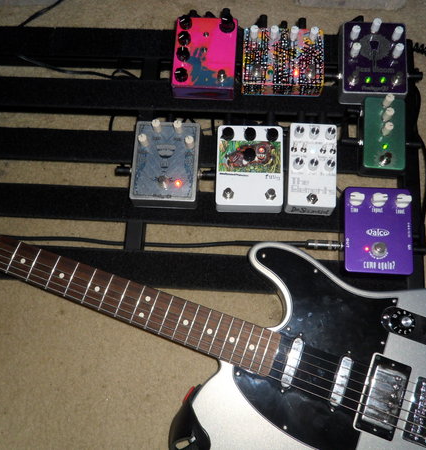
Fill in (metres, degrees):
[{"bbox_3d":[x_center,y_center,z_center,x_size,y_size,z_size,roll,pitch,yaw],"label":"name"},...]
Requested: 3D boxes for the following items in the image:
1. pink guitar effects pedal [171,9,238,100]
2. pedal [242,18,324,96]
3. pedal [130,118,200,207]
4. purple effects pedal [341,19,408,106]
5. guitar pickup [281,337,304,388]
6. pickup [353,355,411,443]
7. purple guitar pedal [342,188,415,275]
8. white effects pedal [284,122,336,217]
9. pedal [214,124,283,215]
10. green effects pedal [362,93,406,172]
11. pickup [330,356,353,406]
[{"bbox_3d":[-0.011,-0.258,0.713,0.094,0.049,0.119,3,77,4],"label":"pink guitar effects pedal"},{"bbox_3d":[0.105,-0.249,0.704,0.121,0.049,0.096,2,77,4],"label":"pedal"},{"bbox_3d":[-0.067,-0.090,0.678,0.095,0.050,0.121,3,77,4],"label":"pedal"},{"bbox_3d":[0.239,-0.246,0.694,0.094,0.051,0.119,3,78,4],"label":"purple effects pedal"},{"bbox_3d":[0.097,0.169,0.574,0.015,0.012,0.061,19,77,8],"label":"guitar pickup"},{"bbox_3d":[0.204,0.205,0.557,0.045,0.016,0.089,19,77,8],"label":"pickup"},{"bbox_3d":[0.224,0.009,0.639,0.093,0.048,0.119,3,78,4],"label":"purple guitar pedal"},{"bbox_3d":[0.140,-0.081,0.664,0.068,0.050,0.123,3,78,4],"label":"white effects pedal"},{"bbox_3d":[0.053,-0.082,0.670,0.095,0.048,0.120,1,77,4],"label":"pedal"},{"bbox_3d":[0.245,-0.130,0.670,0.060,0.047,0.111,4,78,4],"label":"green effects pedal"},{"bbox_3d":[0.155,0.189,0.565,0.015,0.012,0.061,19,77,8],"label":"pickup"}]

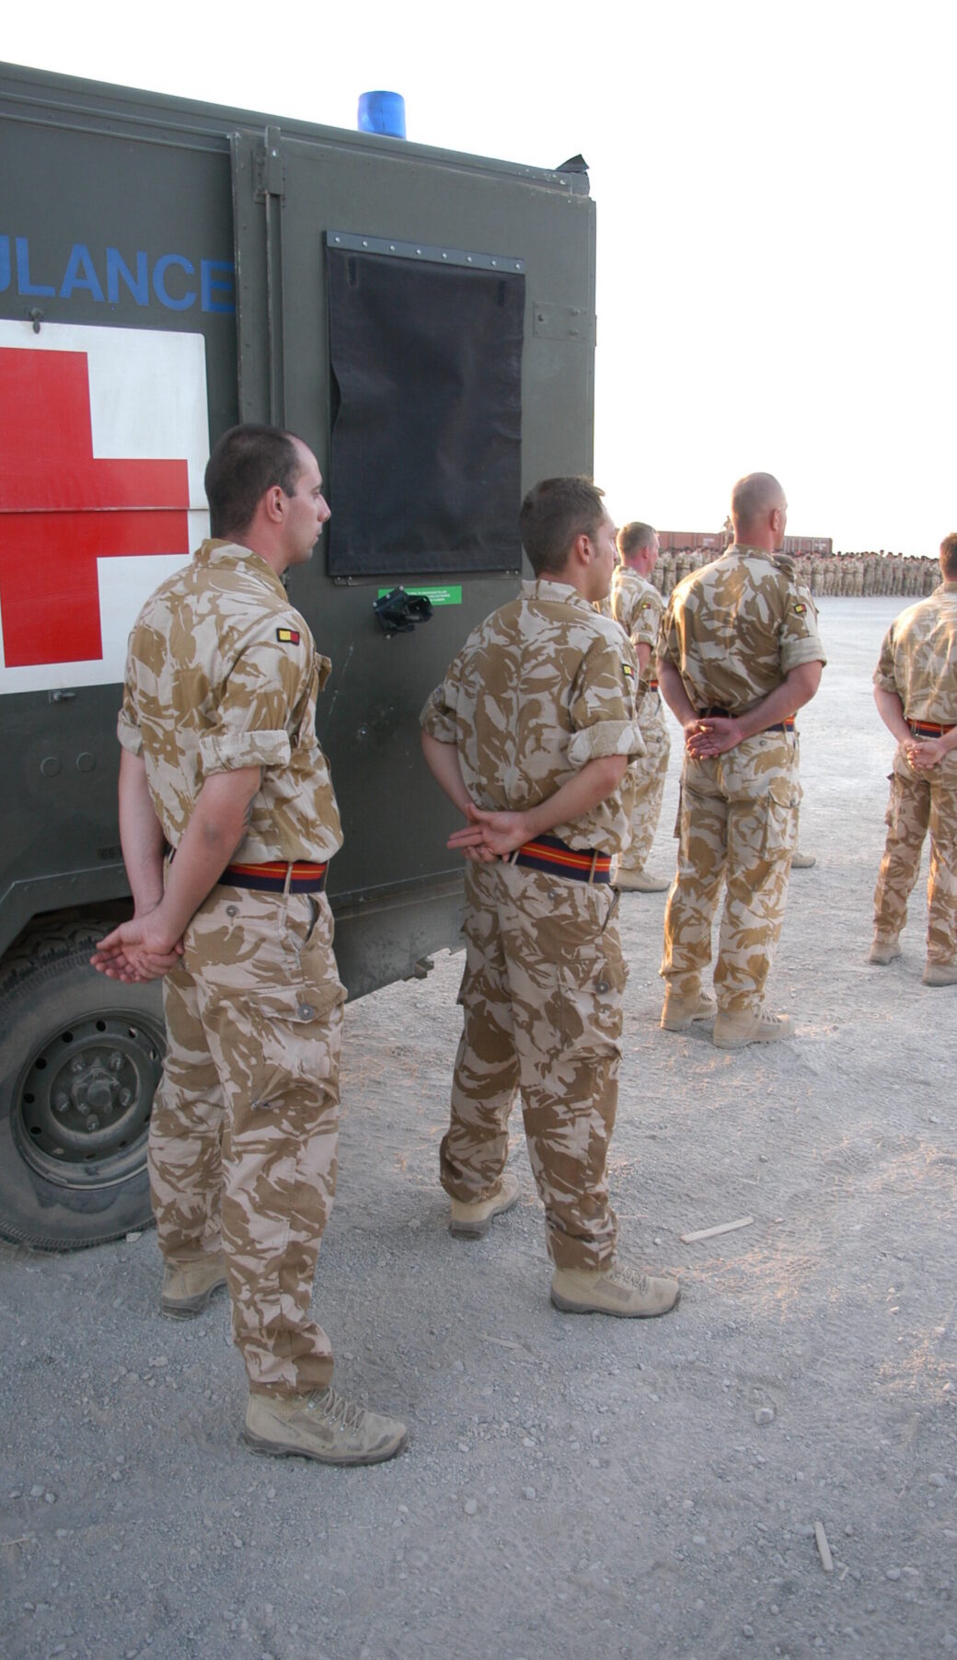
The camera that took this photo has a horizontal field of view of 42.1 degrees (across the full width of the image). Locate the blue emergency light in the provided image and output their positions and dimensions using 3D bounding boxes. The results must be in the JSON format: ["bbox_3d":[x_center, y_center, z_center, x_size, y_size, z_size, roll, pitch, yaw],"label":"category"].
[{"bbox_3d":[-0.262,-1.915,3.350,0.131,0.155,0.131,0,12,0],"label":"blue emergency light"}]

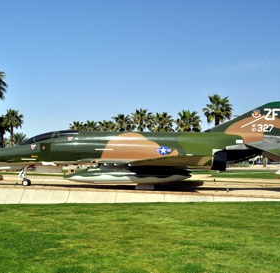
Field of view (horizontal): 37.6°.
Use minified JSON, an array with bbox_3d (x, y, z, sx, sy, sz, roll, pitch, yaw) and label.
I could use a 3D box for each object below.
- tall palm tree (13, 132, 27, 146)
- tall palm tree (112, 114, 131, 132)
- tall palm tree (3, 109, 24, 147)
[{"bbox_3d":[-21.230,2.430,71.975,4.200,6.270,4.200,0,-3,0],"label":"tall palm tree"},{"bbox_3d":[-2.784,0.860,67.101,3.400,8.870,3.400,0,-3,0],"label":"tall palm tree"},{"bbox_3d":[-23.470,0.510,76.000,3.600,11.180,3.600,0,-3,0],"label":"tall palm tree"}]

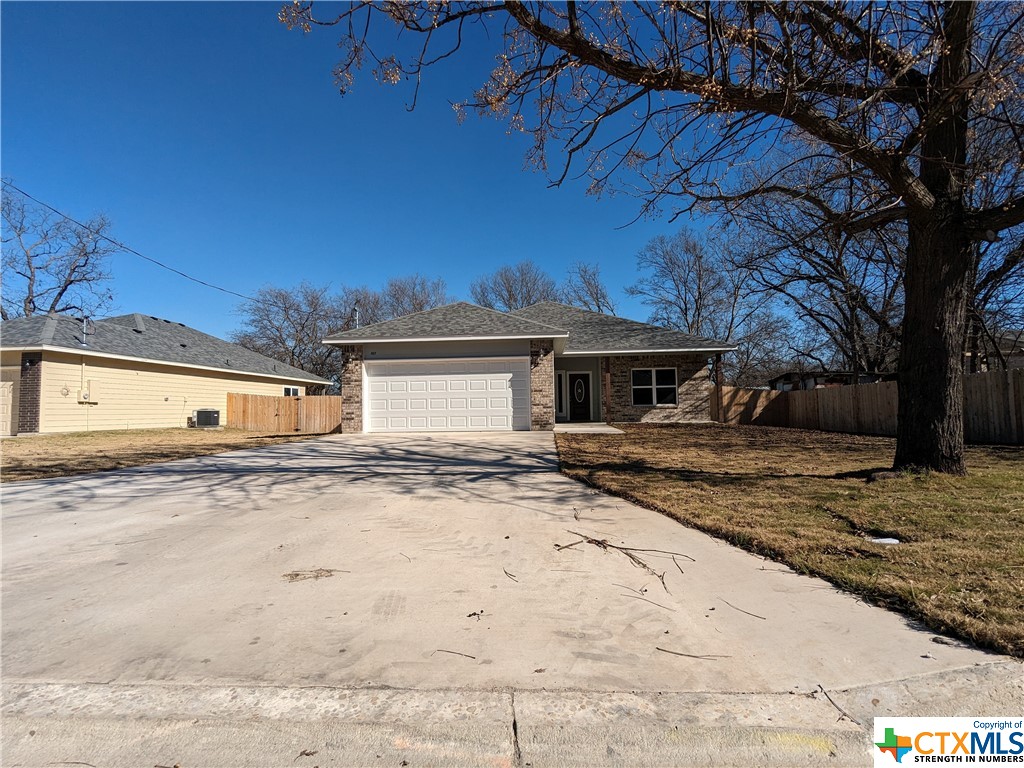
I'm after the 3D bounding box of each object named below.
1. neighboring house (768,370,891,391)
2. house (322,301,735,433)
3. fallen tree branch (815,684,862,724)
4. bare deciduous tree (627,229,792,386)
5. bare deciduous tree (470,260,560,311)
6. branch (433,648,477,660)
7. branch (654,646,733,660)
[{"bbox_3d":[20.803,0.741,30.211,8.500,3.400,6.500,-1,-3,4],"label":"neighboring house"},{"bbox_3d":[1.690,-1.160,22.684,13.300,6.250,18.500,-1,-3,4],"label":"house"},{"bbox_3d":[1.625,1.606,2.377,0.112,0.020,0.285,-1,1,12],"label":"fallen tree branch"},{"bbox_3d":[15.392,-4.670,36.378,12.573,14.851,11.316,-1,-3,4],"label":"bare deciduous tree"},{"bbox_3d":[0.431,-4.239,45.363,9.153,15.441,8.281,-1,-3,4],"label":"bare deciduous tree"},{"bbox_3d":[-0.345,1.635,2.860,0.280,0.015,0.069,-1,1,9],"label":"branch"},{"bbox_3d":[1.077,1.606,2.804,0.431,0.018,0.070,-1,1,15],"label":"branch"}]

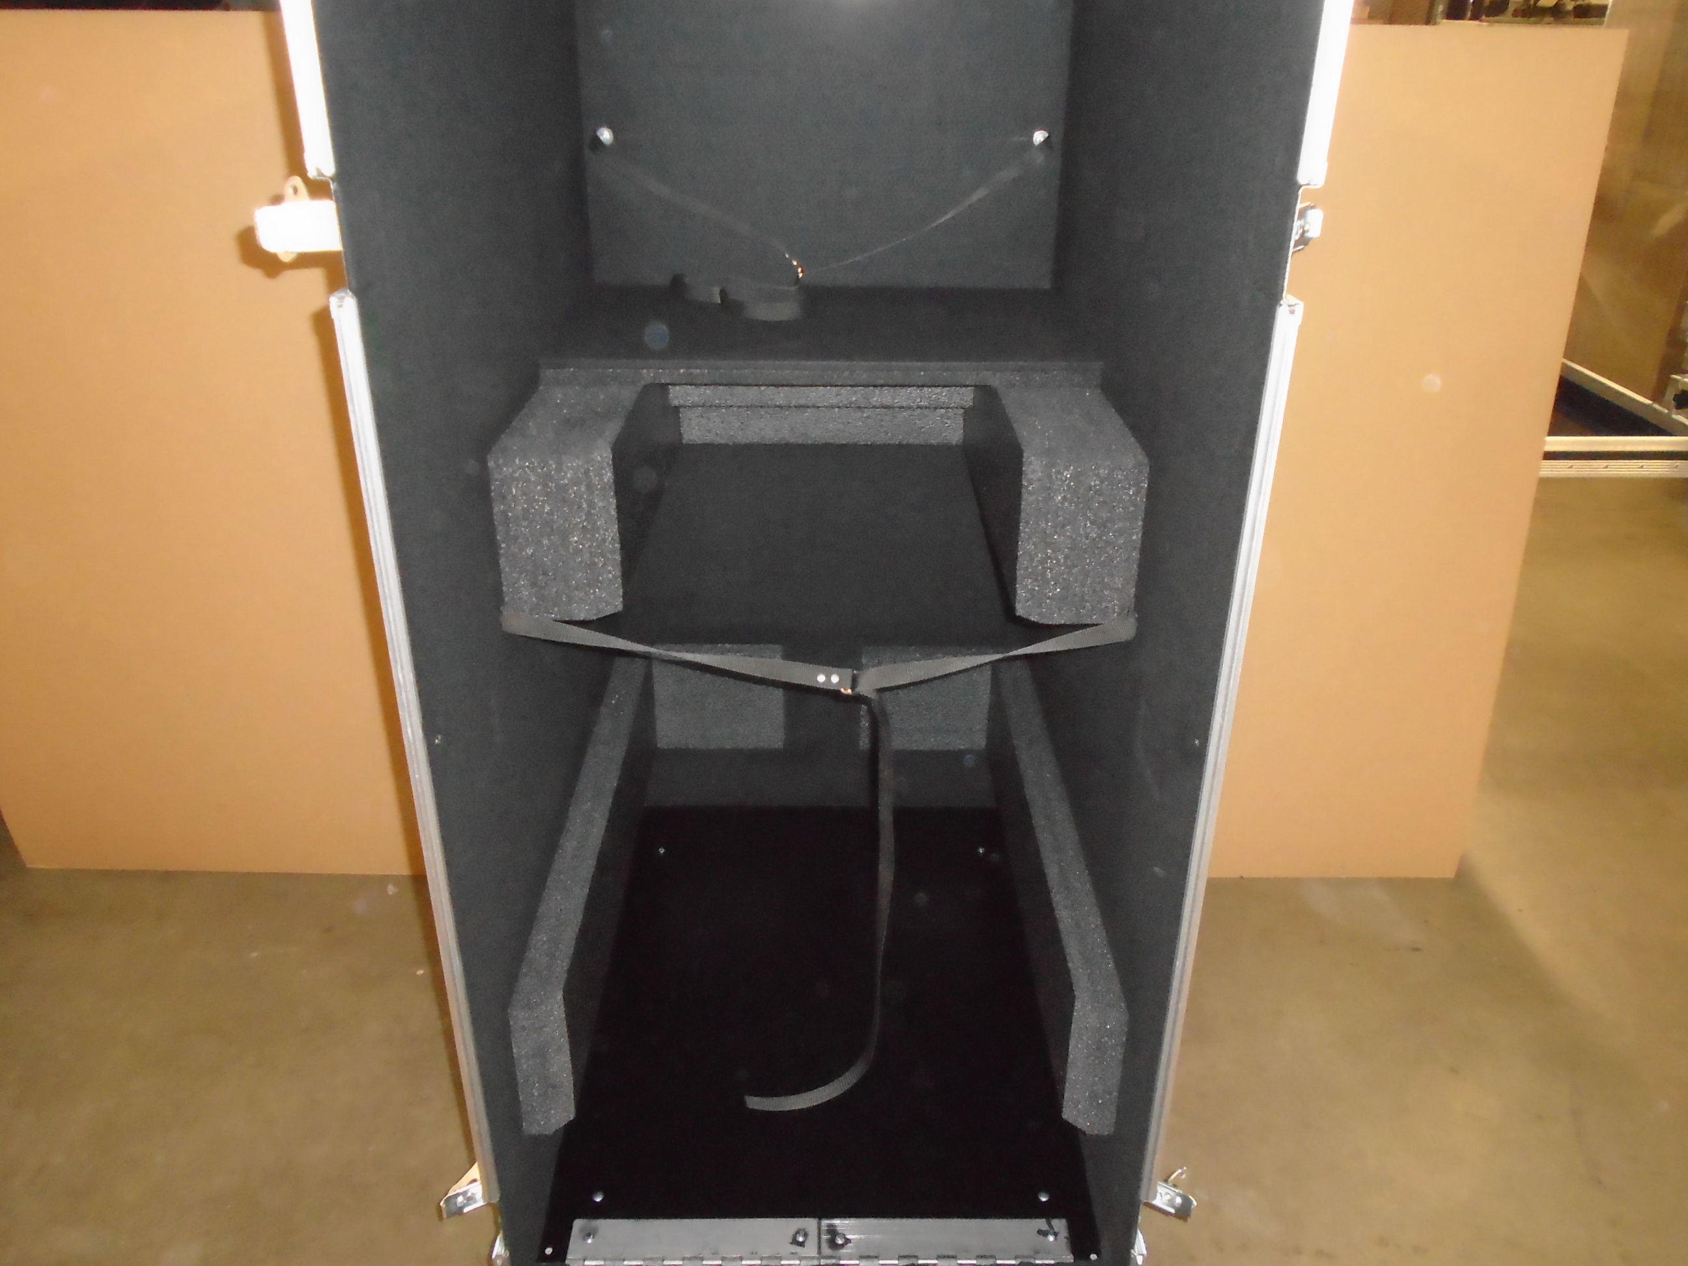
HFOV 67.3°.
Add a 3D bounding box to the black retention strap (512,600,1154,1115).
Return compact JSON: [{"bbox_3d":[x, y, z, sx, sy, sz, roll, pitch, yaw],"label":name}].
[{"bbox_3d":[-0.030,0.328,1.657,0.720,0.820,0.110,0,26,-1],"label":"black retention strap"}]

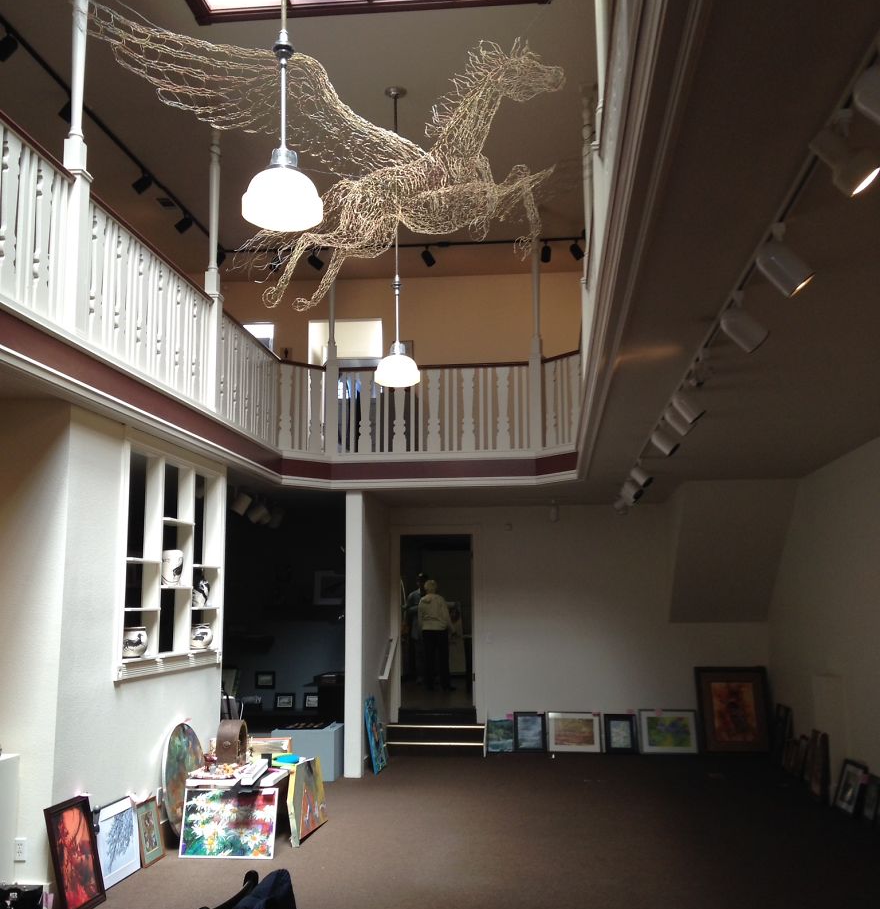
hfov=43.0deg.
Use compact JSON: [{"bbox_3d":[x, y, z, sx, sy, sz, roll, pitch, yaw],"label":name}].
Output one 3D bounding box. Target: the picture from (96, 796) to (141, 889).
[{"bbox_3d":[-1.968,2.362,6.824,0.025,0.459,0.571,-10,-9,6],"label":"picture"}]

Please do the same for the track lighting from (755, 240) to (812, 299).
[{"bbox_3d":[1.018,-0.561,3.335,0.115,0.178,0.112,-40,-10,1],"label":"track lighting"}]

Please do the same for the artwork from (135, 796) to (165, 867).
[{"bbox_3d":[-1.897,2.463,7.304,0.020,0.388,0.365,-12,-9,5],"label":"artwork"}]

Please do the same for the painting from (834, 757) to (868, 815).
[{"bbox_3d":[3.308,2.685,8.989,0.025,0.398,0.441,19,-8,0],"label":"painting"}]

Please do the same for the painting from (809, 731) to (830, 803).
[{"bbox_3d":[3.310,2.723,9.719,0.040,0.580,0.400,6,-8,0],"label":"painting"}]

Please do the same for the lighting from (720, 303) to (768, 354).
[{"bbox_3d":[1.095,-0.457,4.053,0.178,0.115,0.112,38,-14,-6],"label":"lighting"}]

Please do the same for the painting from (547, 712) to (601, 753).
[{"bbox_3d":[1.553,3.217,12.940,0.600,0.460,0.030,-1,-19,6],"label":"painting"}]

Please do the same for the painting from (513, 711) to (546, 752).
[{"bbox_3d":[1.044,3.230,12.992,0.370,0.460,0.030,-1,-19,6],"label":"painting"}]

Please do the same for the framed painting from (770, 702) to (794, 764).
[{"bbox_3d":[3.585,2.943,11.729,0.030,0.593,0.658,8,-7,5],"label":"framed painting"}]

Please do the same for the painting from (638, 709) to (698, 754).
[{"bbox_3d":[2.560,3.107,12.513,0.623,0.487,0.025,-1,-22,5],"label":"painting"}]

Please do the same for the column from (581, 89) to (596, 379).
[{"bbox_3d":[1.109,-1.585,8.396,0.110,2.507,0.110,-1,-8,6],"label":"column"}]

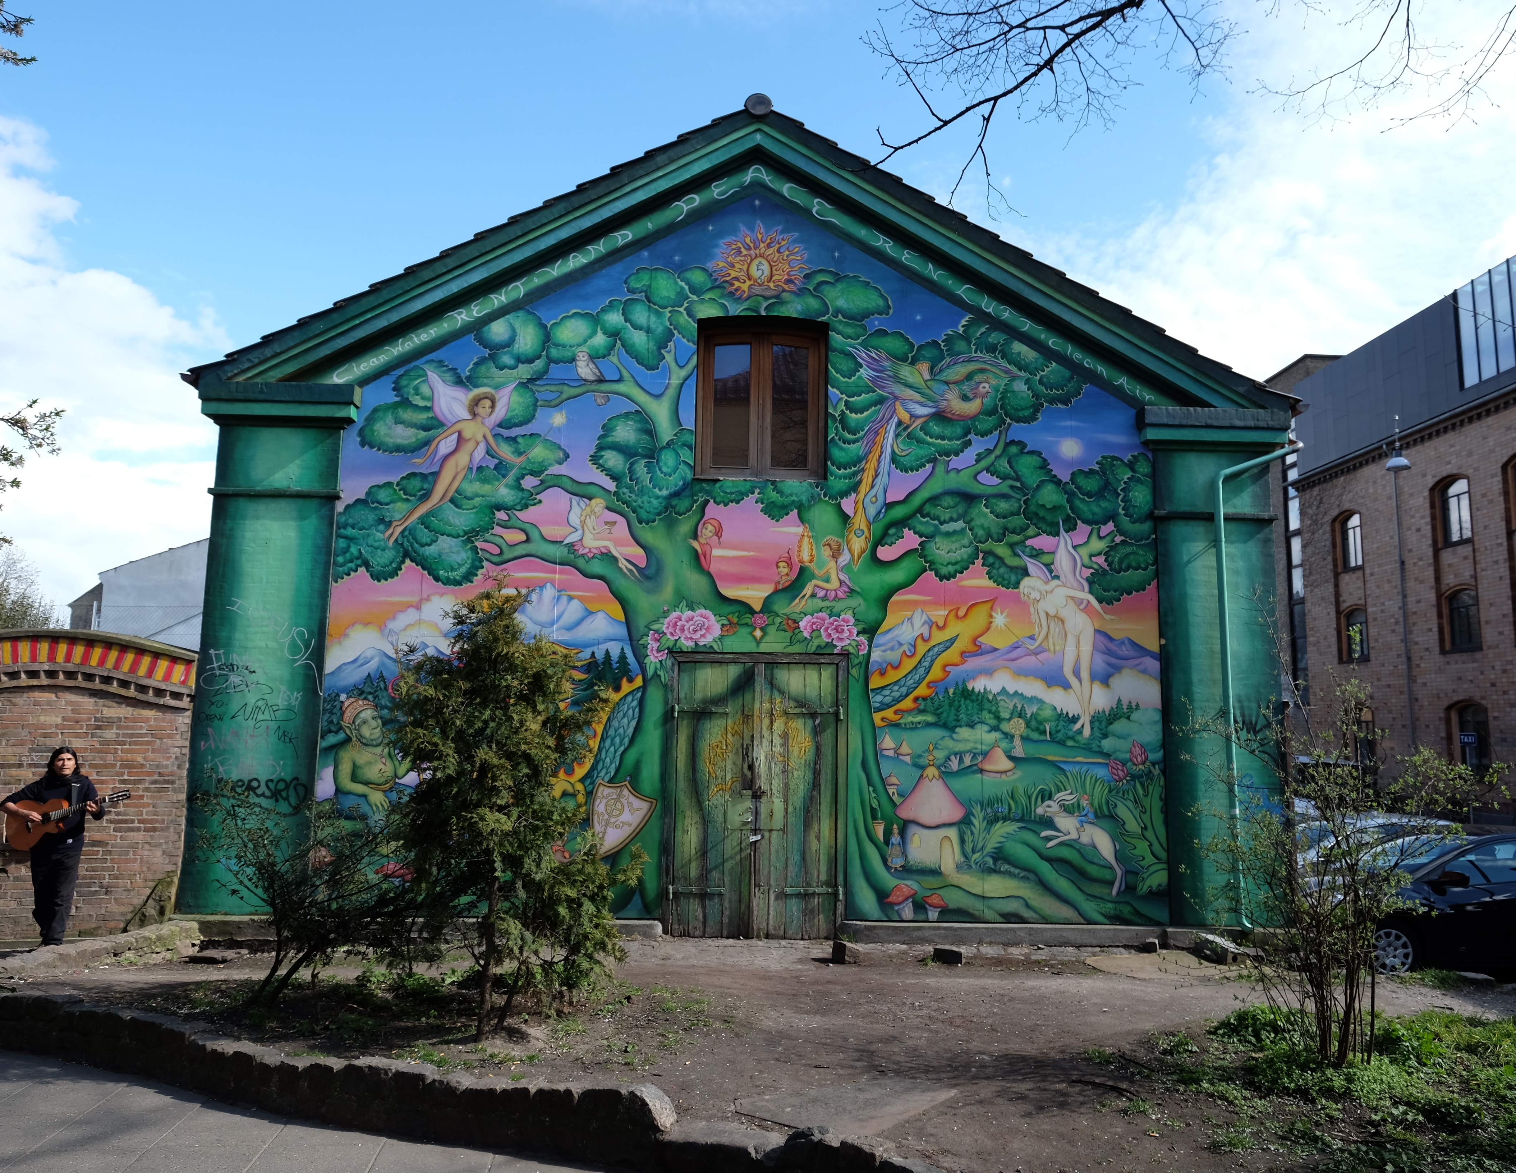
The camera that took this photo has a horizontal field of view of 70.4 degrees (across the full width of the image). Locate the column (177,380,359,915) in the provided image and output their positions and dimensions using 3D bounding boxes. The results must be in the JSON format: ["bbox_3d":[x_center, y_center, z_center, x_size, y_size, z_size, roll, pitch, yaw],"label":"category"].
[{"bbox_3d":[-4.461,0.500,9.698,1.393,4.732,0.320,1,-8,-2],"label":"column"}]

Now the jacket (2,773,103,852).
[{"bbox_3d":[-5.824,1.880,8.880,0.680,0.640,0.380,4,-9,-22],"label":"jacket"}]

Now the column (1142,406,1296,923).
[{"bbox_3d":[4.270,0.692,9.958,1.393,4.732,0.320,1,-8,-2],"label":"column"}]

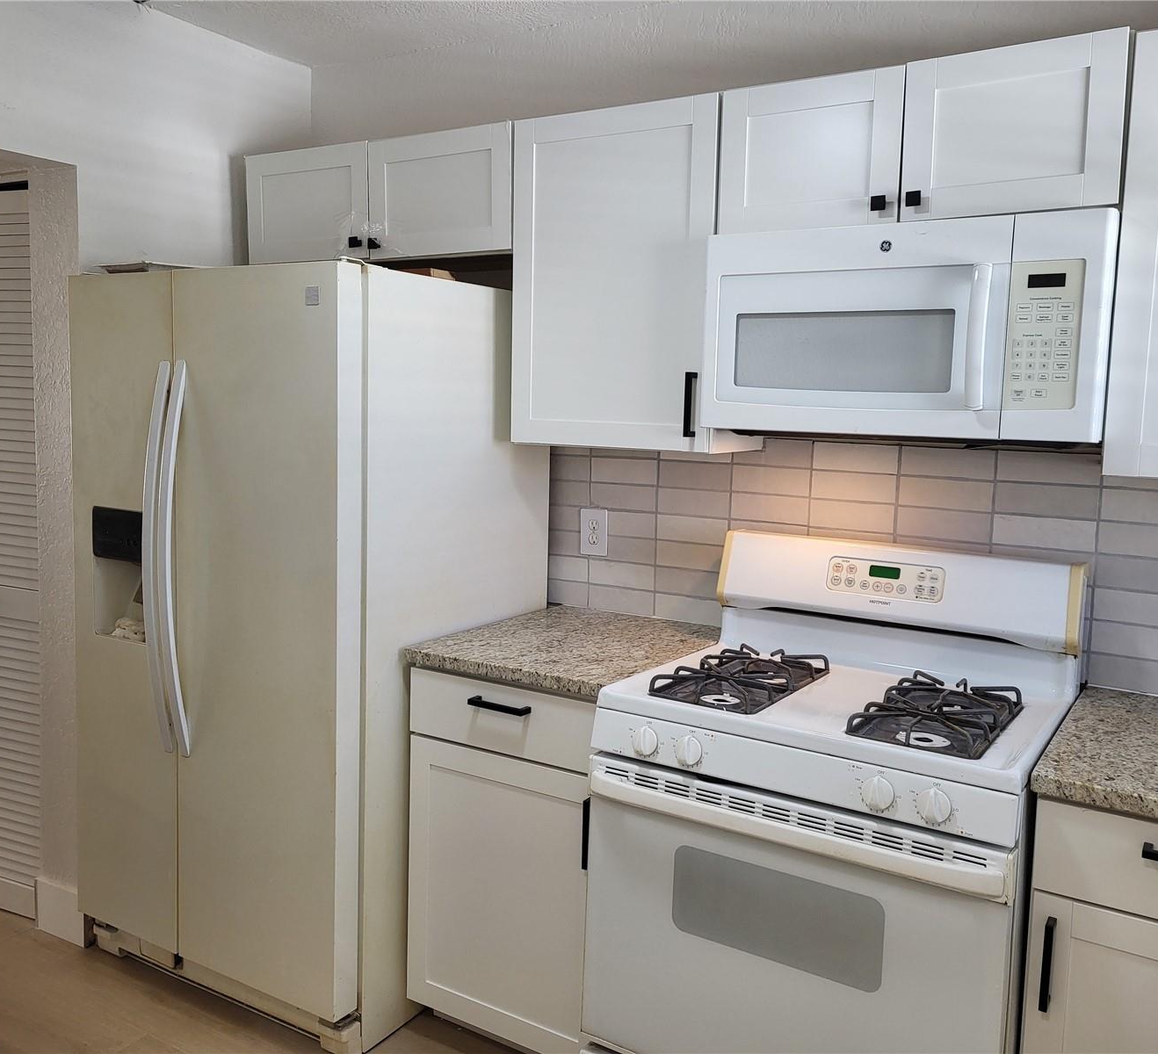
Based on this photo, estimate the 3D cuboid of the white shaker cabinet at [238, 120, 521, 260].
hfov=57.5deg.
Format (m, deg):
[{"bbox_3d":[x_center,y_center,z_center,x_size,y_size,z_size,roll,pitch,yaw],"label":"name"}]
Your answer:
[{"bbox_3d":[-0.464,-0.857,2.873,0.916,0.301,0.320,5,8,31],"label":"white shaker cabinet"}]

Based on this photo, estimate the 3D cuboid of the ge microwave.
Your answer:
[{"bbox_3d":[0.684,-0.384,2.160,0.757,0.407,0.410,5,8,31],"label":"ge microwave"}]

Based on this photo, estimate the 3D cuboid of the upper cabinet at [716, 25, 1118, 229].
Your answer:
[{"bbox_3d":[0.705,-0.747,2.160,0.770,0.300,0.324,5,8,31],"label":"upper cabinet"}]

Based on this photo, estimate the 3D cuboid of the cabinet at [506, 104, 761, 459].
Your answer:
[{"bbox_3d":[0.147,-0.572,2.526,0.531,0.758,0.320,5,8,31],"label":"cabinet"}]

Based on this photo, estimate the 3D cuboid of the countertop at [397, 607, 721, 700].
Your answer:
[{"bbox_3d":[0.014,0.285,2.505,0.562,0.034,0.649,5,8,31],"label":"countertop"}]

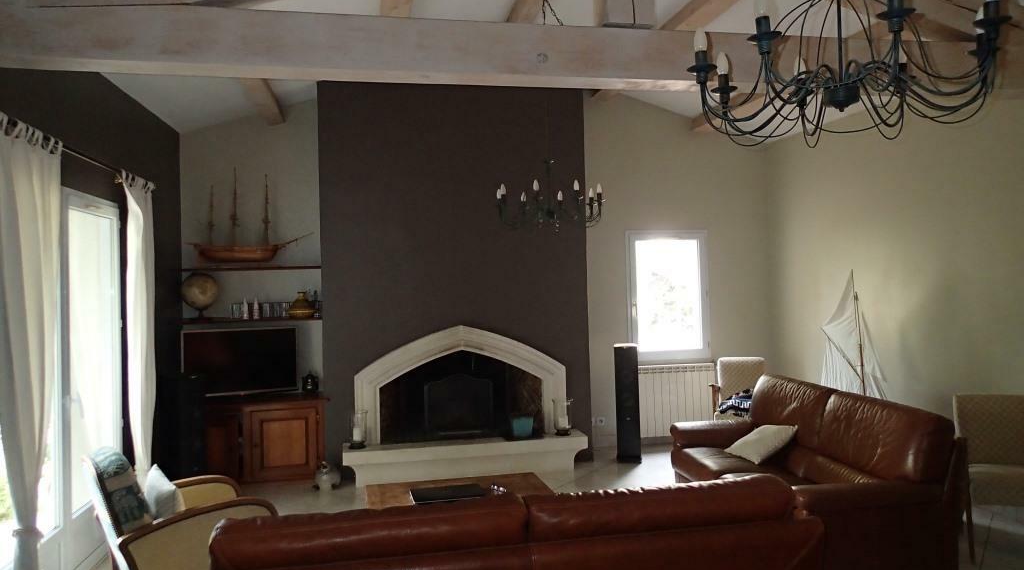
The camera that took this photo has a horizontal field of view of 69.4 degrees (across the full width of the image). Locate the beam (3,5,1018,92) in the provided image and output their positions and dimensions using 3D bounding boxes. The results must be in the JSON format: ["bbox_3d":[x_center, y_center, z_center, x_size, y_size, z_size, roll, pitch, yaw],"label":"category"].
[{"bbox_3d":[0.528,-1.085,3.582,5.600,0.235,0.215,-1,1,-11],"label":"beam"}]

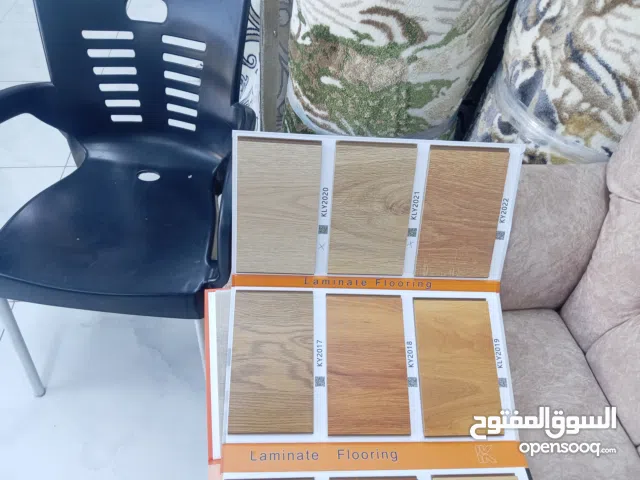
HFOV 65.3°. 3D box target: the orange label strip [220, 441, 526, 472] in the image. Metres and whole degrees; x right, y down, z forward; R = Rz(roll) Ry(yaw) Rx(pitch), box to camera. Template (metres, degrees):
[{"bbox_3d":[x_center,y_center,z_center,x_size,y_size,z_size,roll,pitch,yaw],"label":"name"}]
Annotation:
[{"bbox_3d":[0.081,0.294,0.677,0.420,0.005,0.036,3,47,-8],"label":"orange label strip"}]

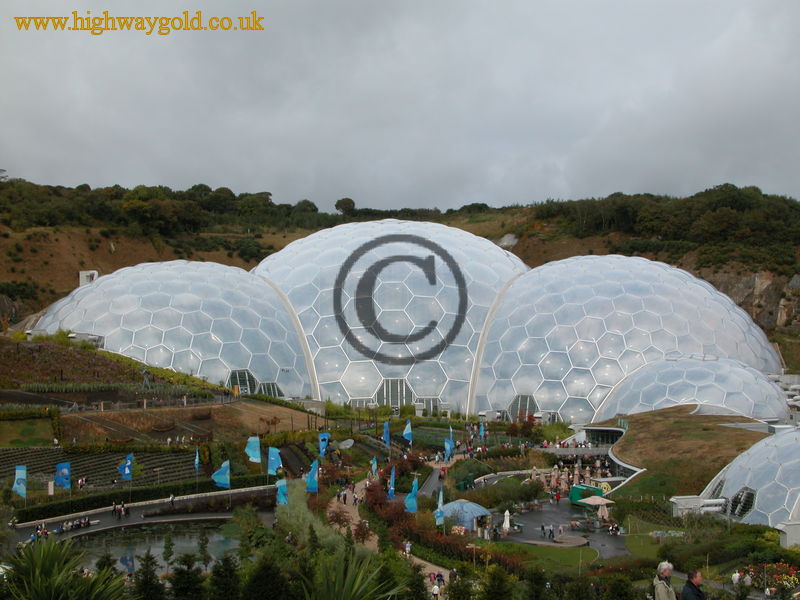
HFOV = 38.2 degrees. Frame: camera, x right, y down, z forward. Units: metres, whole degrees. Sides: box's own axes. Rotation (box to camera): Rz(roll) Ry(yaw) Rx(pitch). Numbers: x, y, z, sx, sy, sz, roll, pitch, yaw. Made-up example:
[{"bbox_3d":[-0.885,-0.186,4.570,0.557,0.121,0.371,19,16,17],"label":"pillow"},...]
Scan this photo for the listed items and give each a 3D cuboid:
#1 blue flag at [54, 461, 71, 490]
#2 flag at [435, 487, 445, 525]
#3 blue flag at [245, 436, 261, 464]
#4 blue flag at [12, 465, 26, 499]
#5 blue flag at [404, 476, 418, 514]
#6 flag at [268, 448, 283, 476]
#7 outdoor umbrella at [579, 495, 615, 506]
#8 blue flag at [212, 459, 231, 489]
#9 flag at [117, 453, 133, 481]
[{"bbox_3d":[-43.277,22.568,148.168,2.100,3.700,0.300,0,0,-16],"label":"blue flag"},{"bbox_3d":[4.238,22.050,123.983,1.400,3.950,0.300,0,0,2],"label":"flag"},{"bbox_3d":[-21.277,21.784,167.250,2.100,3.900,0.300,0,0,-7],"label":"blue flag"},{"bbox_3d":[-43.309,20.659,131.520,1.700,3.950,0.300,0,0,-18],"label":"blue flag"},{"bbox_3d":[1.315,22.353,132.116,1.600,4.000,0.300,0,0,1],"label":"blue flag"},{"bbox_3d":[-17.083,22.160,158.550,2.000,3.900,0.300,0,0,-6],"label":"flag"},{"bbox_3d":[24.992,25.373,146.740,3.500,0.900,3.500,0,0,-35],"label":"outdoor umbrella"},{"bbox_3d":[-24.008,23.470,155.415,2.400,3.900,0.300,0,0,-9],"label":"blue flag"},{"bbox_3d":[-35.998,21.795,151.255,2.100,3.750,0.300,0,0,-13],"label":"flag"}]

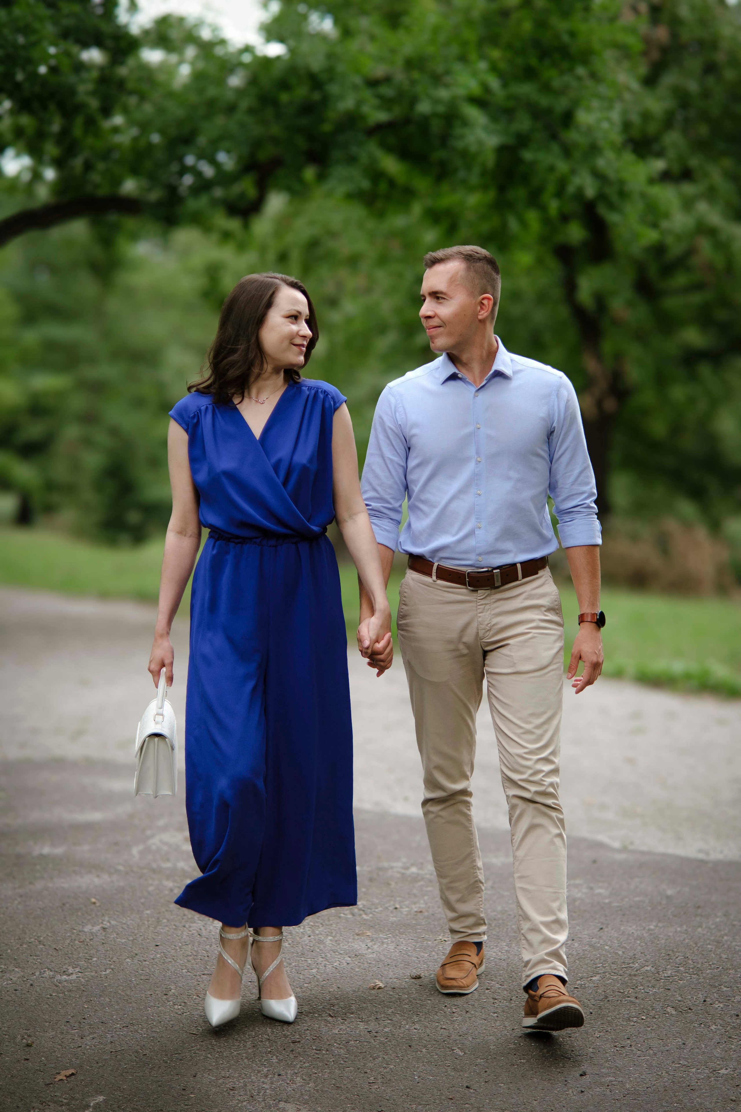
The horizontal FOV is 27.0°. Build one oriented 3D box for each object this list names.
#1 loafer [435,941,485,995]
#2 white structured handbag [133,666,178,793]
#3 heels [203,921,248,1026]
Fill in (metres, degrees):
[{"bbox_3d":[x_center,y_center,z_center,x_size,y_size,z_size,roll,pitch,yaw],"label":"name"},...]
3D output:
[{"bbox_3d":[0.234,1.010,3.880,0.108,0.105,0.285,0,2,10],"label":"loafer"},{"bbox_3d":[-0.502,0.407,3.610,0.105,0.275,0.235,-1,7,-9],"label":"white structured handbag"},{"bbox_3d":[-0.339,0.981,3.620,0.088,0.190,0.215,0,2,9],"label":"heels"}]

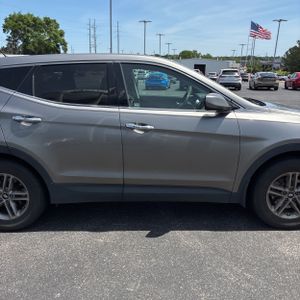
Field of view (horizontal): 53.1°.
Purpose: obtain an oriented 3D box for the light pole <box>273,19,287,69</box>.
[{"bbox_3d":[18.661,-14.703,44.137,2.300,8.285,0.500,7,17,23],"label":"light pole"}]

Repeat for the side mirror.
[{"bbox_3d":[0.575,-0.400,2.529,0.210,0.155,0.230,0,15,0],"label":"side mirror"}]

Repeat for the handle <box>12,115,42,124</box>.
[{"bbox_3d":[-1.066,-0.269,2.611,0.255,0.045,0.050,0,15,0],"label":"handle"}]

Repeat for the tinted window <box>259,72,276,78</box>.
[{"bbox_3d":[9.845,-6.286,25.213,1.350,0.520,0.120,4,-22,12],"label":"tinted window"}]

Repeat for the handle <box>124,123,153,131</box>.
[{"bbox_3d":[-0.089,-0.205,2.621,0.250,0.045,0.050,0,15,0],"label":"handle"}]

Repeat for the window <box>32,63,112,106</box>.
[{"bbox_3d":[-0.692,-0.577,2.681,0.679,0.385,0.050,1,-6,0],"label":"window"}]

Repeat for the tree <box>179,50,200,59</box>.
[{"bbox_3d":[18.703,-42.703,143.779,11.000,9.353,10.000,3,16,7],"label":"tree"}]

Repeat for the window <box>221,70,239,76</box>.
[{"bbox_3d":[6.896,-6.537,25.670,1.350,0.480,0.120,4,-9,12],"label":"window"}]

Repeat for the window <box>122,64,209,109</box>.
[{"bbox_3d":[0.156,-0.569,2.681,0.839,0.432,0.055,1,-6,0],"label":"window"}]

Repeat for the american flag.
[{"bbox_3d":[30.435,-32.625,82.218,5.700,4.900,1.000,6,16,20],"label":"american flag"}]

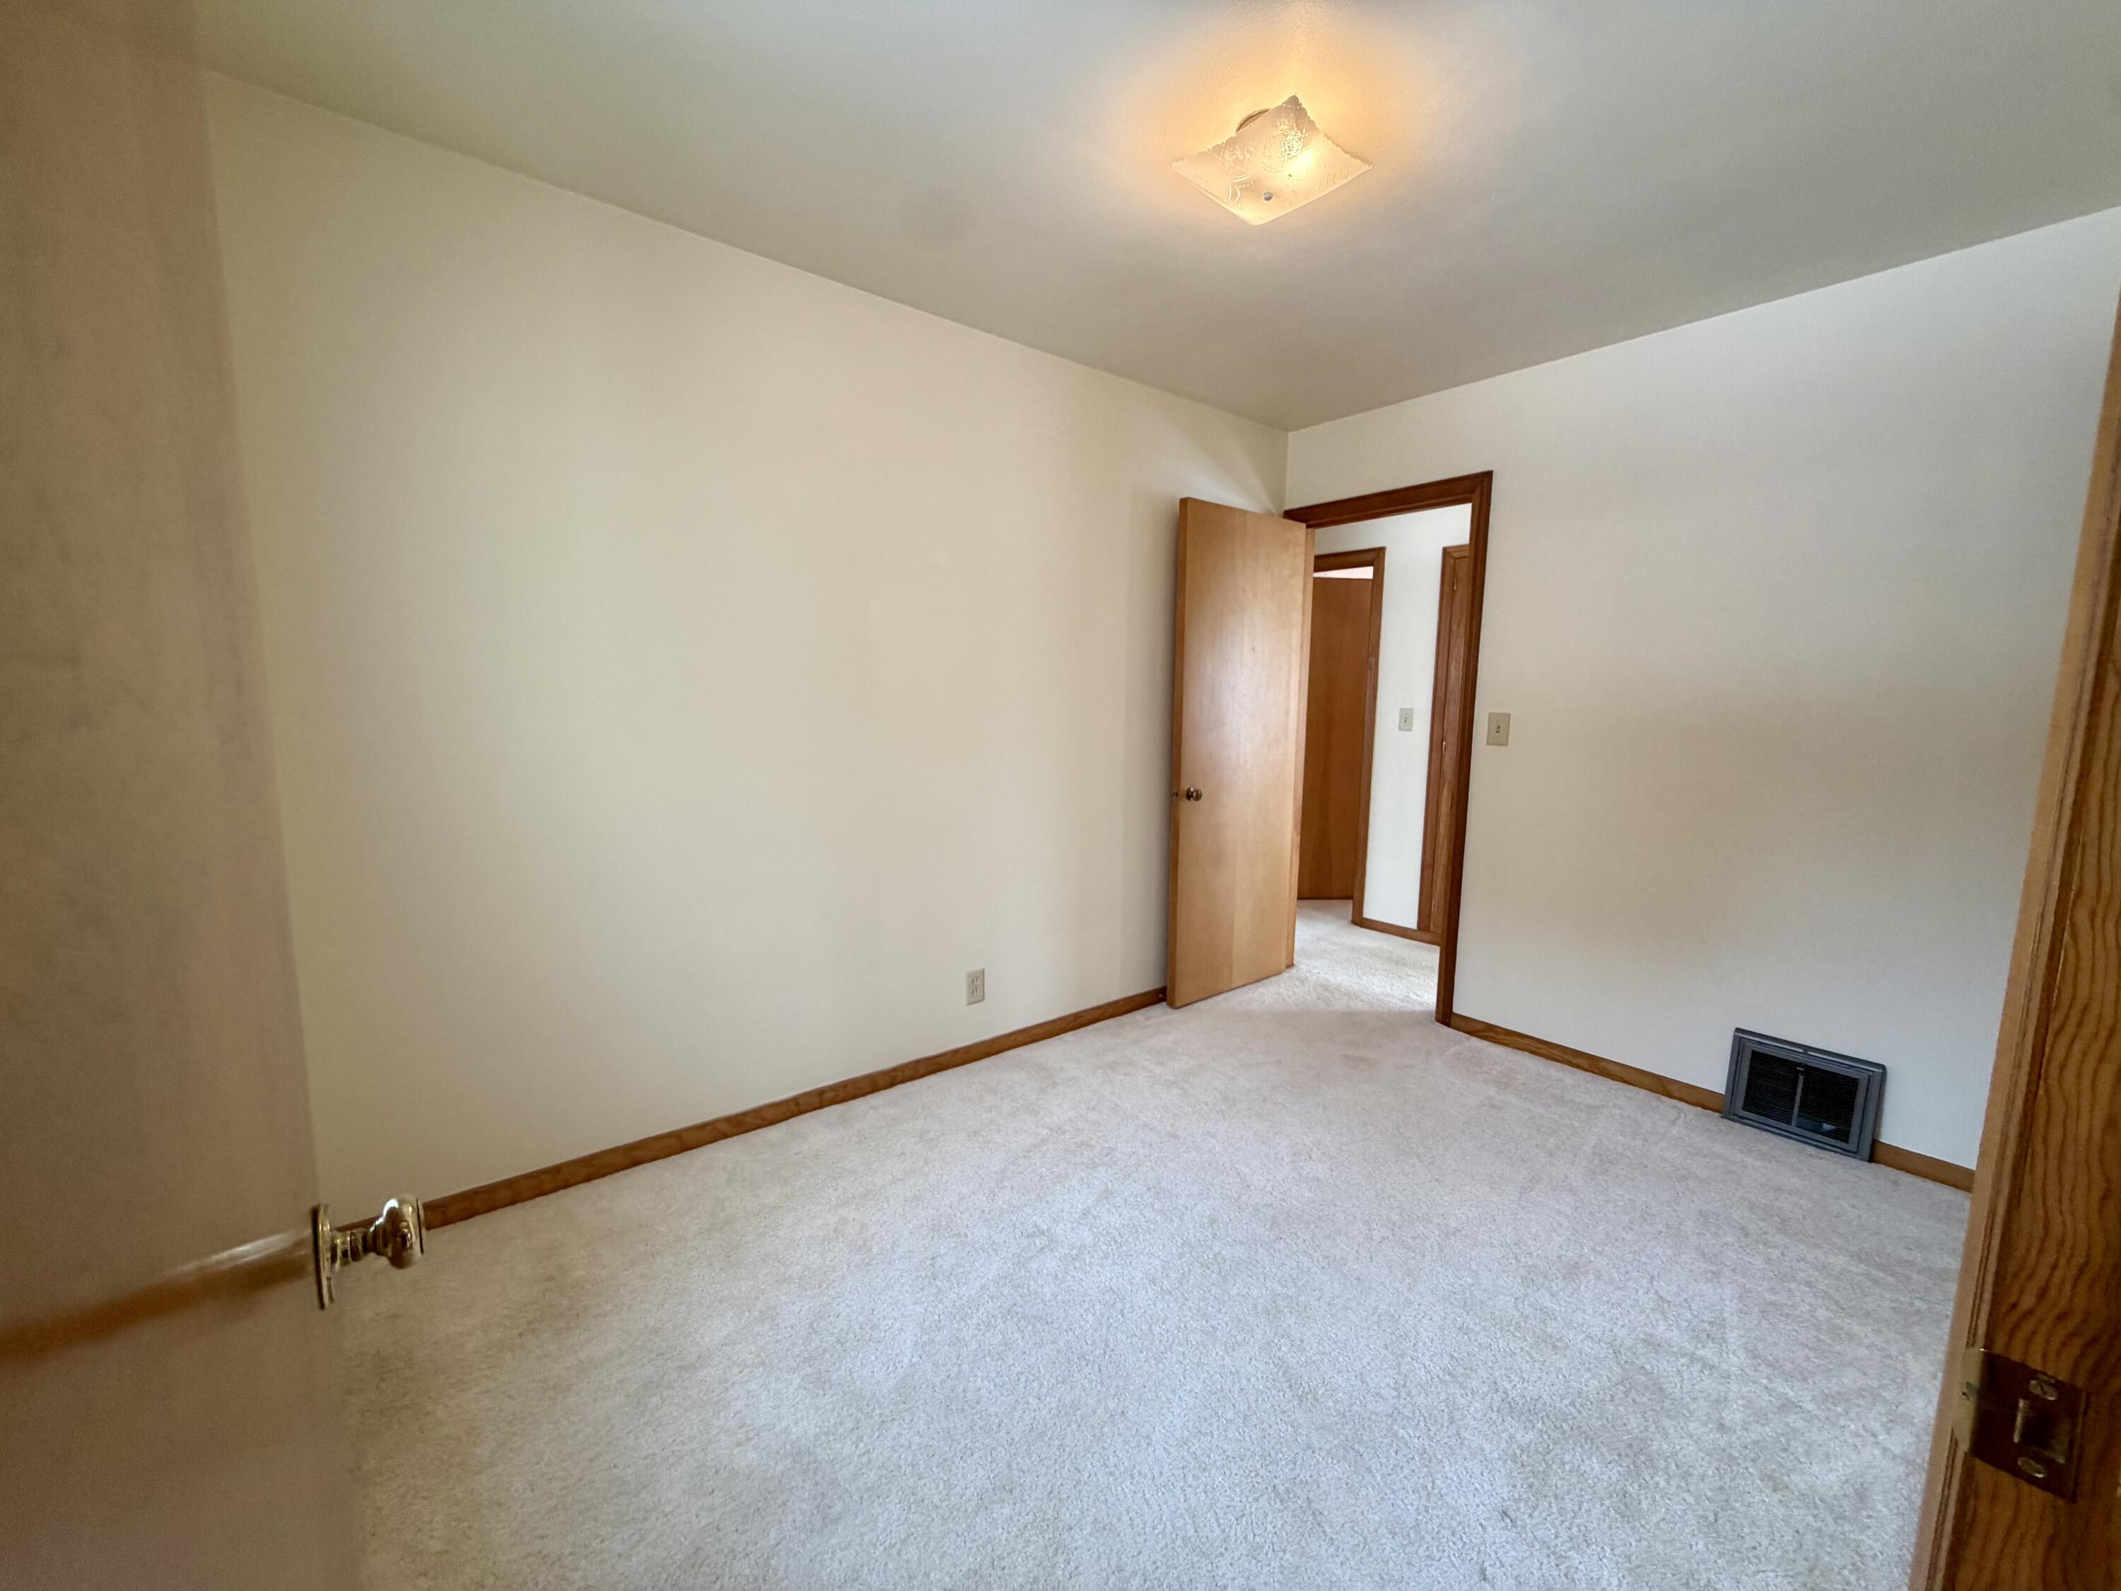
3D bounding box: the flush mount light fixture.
[{"bbox_3d":[0.444,-1.304,1.796,0.305,0.115,0.305,-6,10,-43],"label":"flush mount light fixture"}]

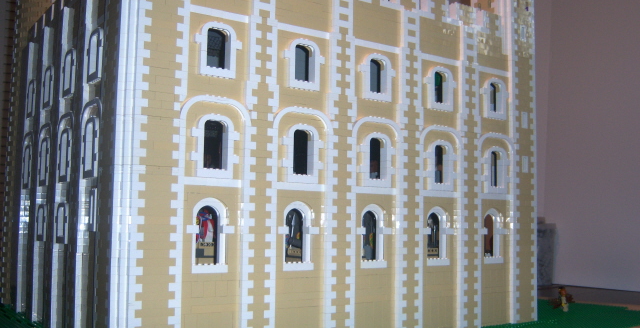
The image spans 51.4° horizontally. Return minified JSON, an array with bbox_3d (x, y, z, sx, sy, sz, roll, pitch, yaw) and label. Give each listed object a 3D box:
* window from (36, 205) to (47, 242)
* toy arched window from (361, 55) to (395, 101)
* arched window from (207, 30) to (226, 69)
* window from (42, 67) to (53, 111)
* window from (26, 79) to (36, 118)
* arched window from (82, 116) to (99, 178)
[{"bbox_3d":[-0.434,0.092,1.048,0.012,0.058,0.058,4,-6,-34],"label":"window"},{"bbox_3d":[0.082,-0.123,0.975,0.062,0.068,0.014,4,-6,-34],"label":"toy arched window"},{"bbox_3d":[-0.132,-0.141,0.837,0.031,0.052,0.016,4,-6,-34],"label":"arched window"},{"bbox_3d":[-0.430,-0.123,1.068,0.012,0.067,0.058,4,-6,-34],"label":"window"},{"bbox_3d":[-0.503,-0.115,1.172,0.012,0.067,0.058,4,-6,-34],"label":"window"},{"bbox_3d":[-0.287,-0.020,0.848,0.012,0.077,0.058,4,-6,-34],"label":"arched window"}]

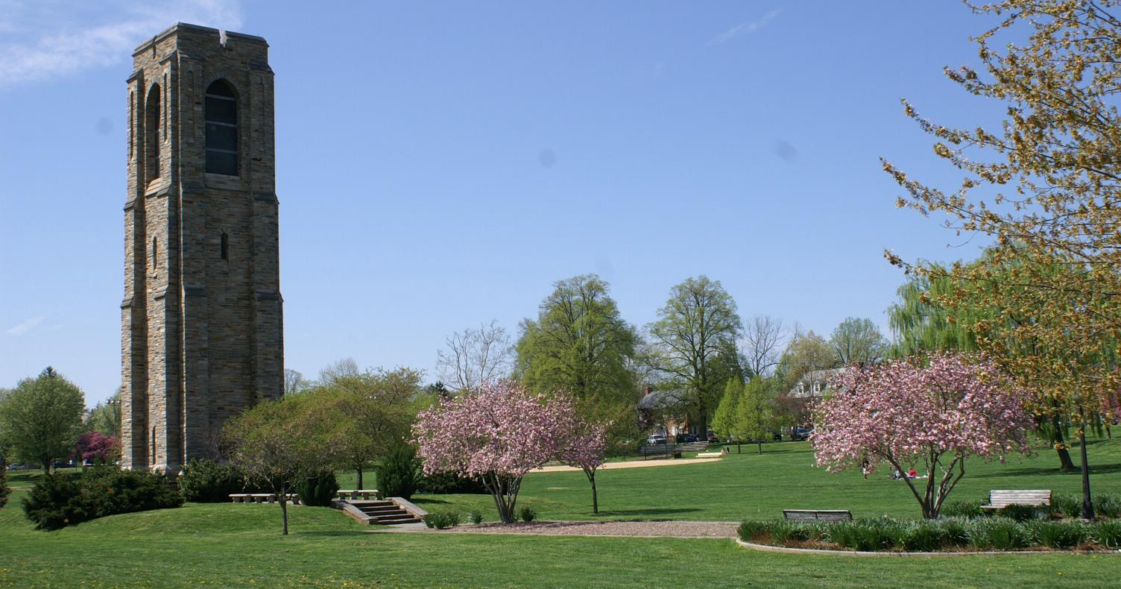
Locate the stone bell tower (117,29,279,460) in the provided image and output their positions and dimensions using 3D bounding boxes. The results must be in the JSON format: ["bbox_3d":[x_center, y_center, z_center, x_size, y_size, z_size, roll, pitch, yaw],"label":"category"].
[{"bbox_3d":[-16.728,-1.324,61.063,5.900,21.310,5.900,3,-8,-42],"label":"stone bell tower"}]

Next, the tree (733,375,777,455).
[{"bbox_3d":[21.965,13.421,146.311,4.895,8.778,4.895,-3,-6,8],"label":"tree"}]

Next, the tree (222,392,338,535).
[{"bbox_3d":[-9.313,5.624,43.690,3.932,4.736,3.932,-1,-6,-12],"label":"tree"}]

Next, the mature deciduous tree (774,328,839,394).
[{"bbox_3d":[39.830,14.279,211.495,10.127,17.805,10.127,-3,-6,10],"label":"mature deciduous tree"}]

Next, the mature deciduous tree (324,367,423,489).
[{"bbox_3d":[-8.687,6.111,59.722,4.746,5.574,4.746,-1,-6,-8],"label":"mature deciduous tree"}]

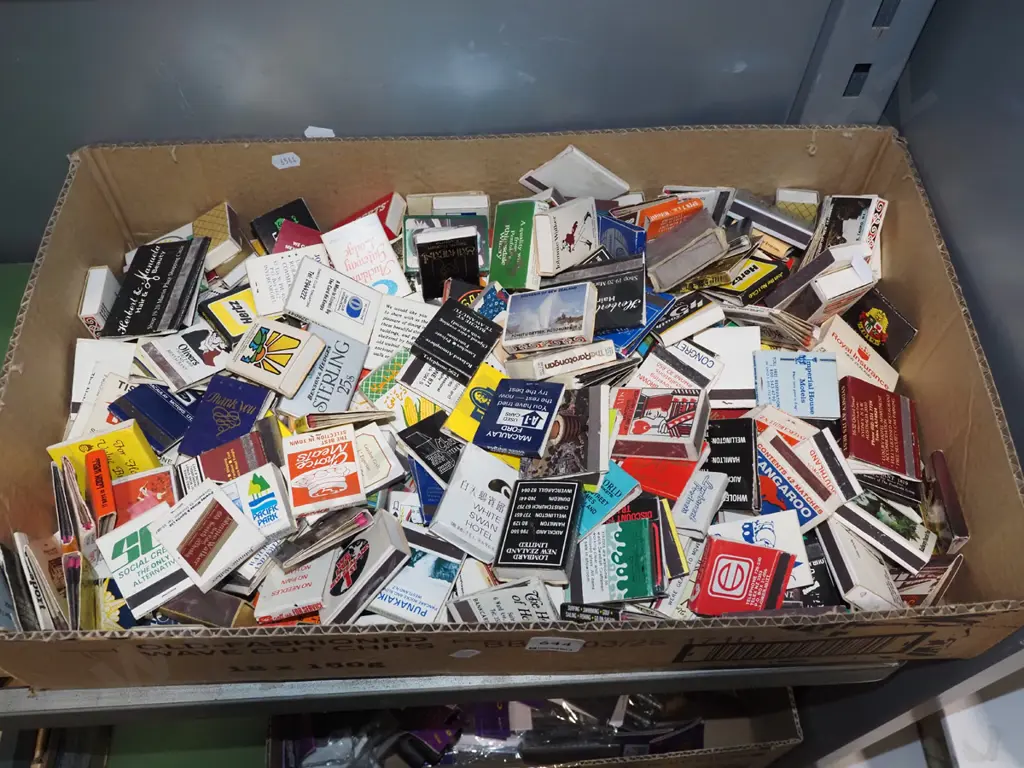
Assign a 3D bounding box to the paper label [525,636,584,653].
[{"bbox_3d":[0.021,0.128,0.462,0.027,0.017,0.001,7,55,-12],"label":"paper label"}]

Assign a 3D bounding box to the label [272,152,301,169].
[{"bbox_3d":[-0.155,-0.153,0.650,0.020,0.013,0.001,-8,55,8],"label":"label"}]

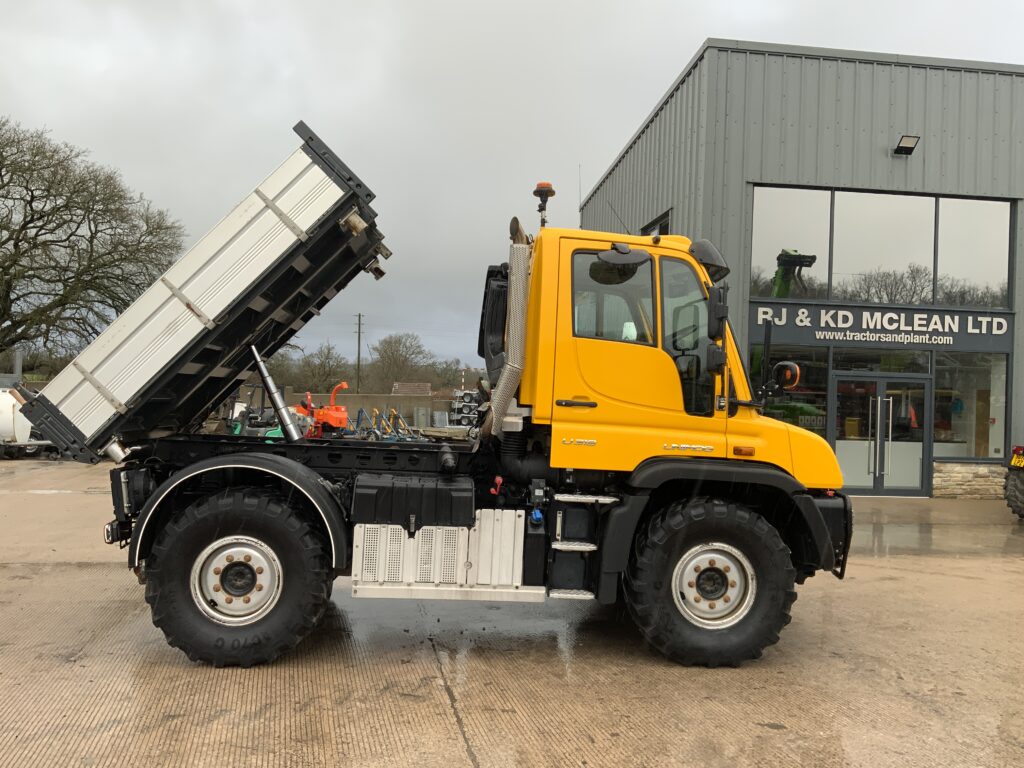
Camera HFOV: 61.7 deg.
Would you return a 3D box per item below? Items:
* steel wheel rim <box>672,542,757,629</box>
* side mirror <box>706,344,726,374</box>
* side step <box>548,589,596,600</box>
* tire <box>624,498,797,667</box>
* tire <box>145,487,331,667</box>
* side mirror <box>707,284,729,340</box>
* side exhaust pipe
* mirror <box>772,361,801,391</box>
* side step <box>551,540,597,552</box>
[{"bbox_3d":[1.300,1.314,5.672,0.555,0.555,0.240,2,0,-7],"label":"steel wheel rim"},{"bbox_3d":[1.285,-0.154,5.390,0.115,0.185,0.195,2,0,12],"label":"side mirror"},{"bbox_3d":[0.391,1.362,5.550,0.290,0.035,0.150,2,0,-7],"label":"side step"},{"bbox_3d":[1.293,1.313,5.727,1.075,1.075,0.390,2,0,-7],"label":"tire"},{"bbox_3d":[-1.682,1.189,5.363,1.075,1.075,0.390,2,0,-7],"label":"tire"},{"bbox_3d":[1.288,-0.449,5.390,0.115,0.345,0.205,2,0,12],"label":"side mirror"},{"bbox_3d":[-0.029,-0.357,5.620,0.300,1.470,0.180,2,0,-7],"label":"side exhaust pipe"},{"bbox_3d":[1.766,-0.055,5.520,0.180,0.190,0.090,2,0,-25],"label":"mirror"},{"bbox_3d":[0.403,1.057,5.580,0.290,0.035,0.150,2,0,-7],"label":"side step"}]

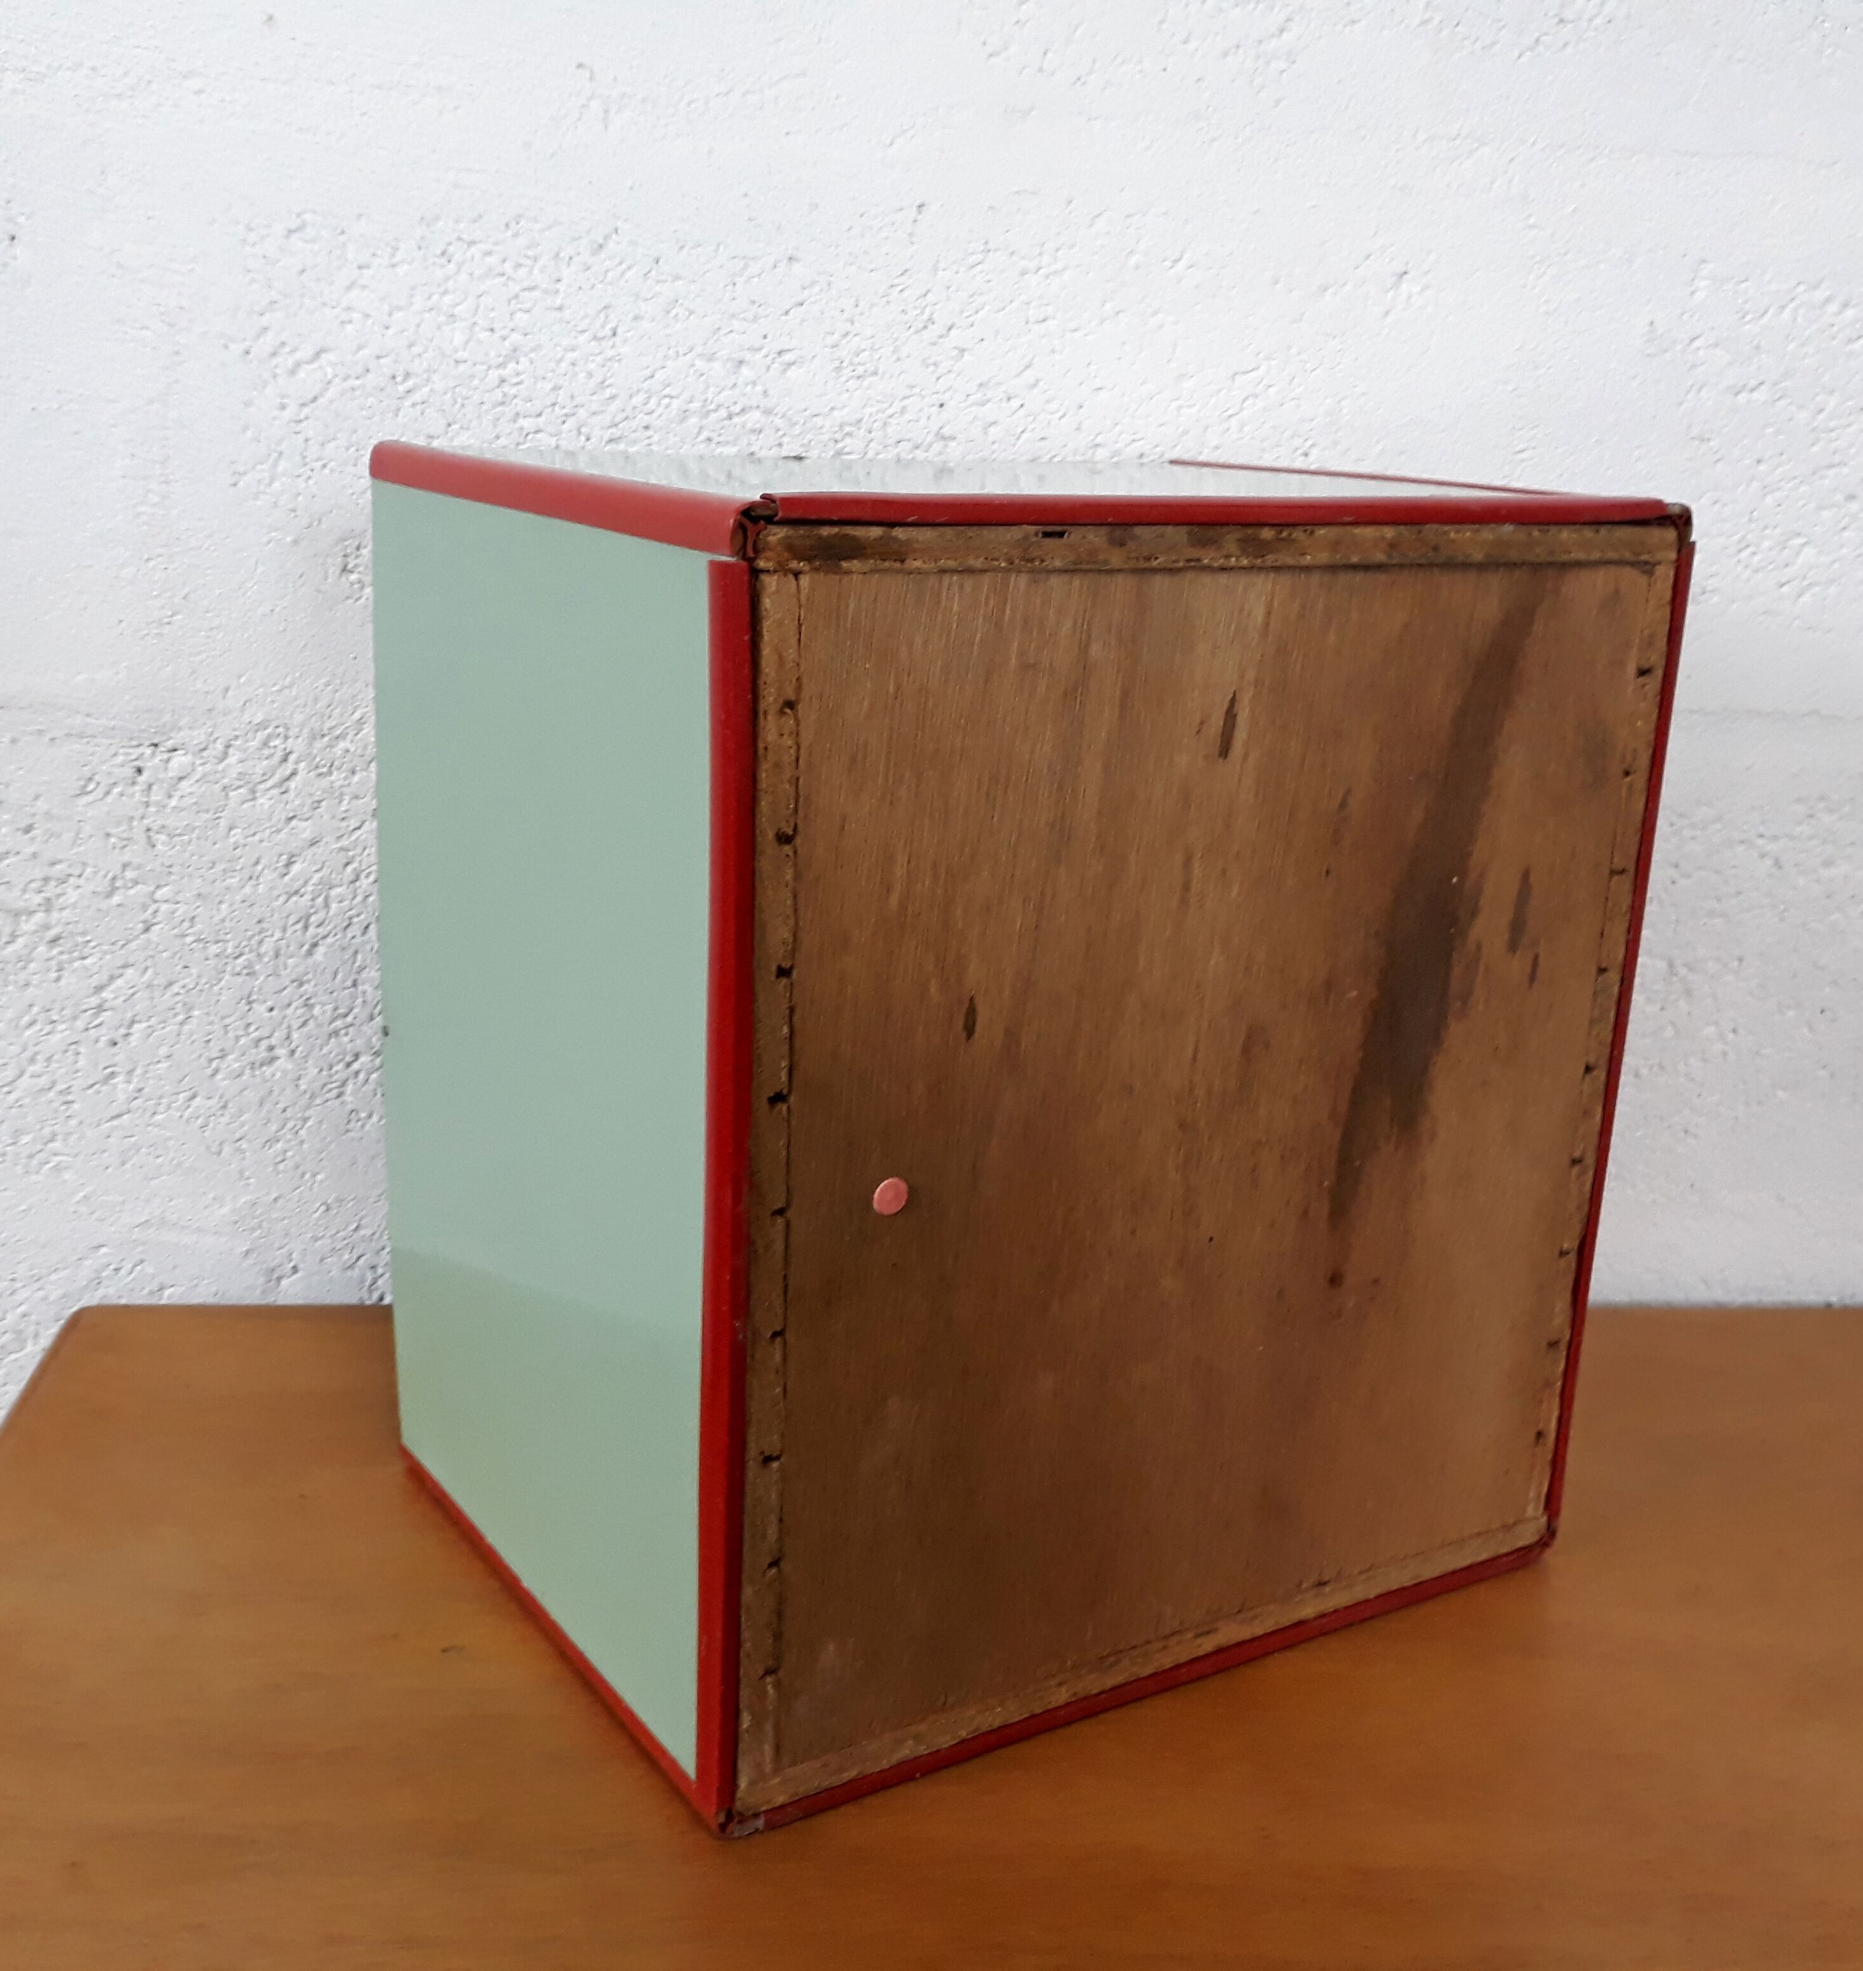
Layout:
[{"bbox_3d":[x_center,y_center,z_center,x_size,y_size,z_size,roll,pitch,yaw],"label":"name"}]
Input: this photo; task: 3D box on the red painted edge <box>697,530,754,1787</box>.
[{"bbox_3d":[-0.058,0.072,0.587,0.009,0.383,0.015,-8,19,-32],"label":"red painted edge"}]

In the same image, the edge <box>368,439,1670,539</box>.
[{"bbox_3d":[0.031,-0.177,0.739,0.374,0.013,0.290,-8,19,-32],"label":"edge"}]

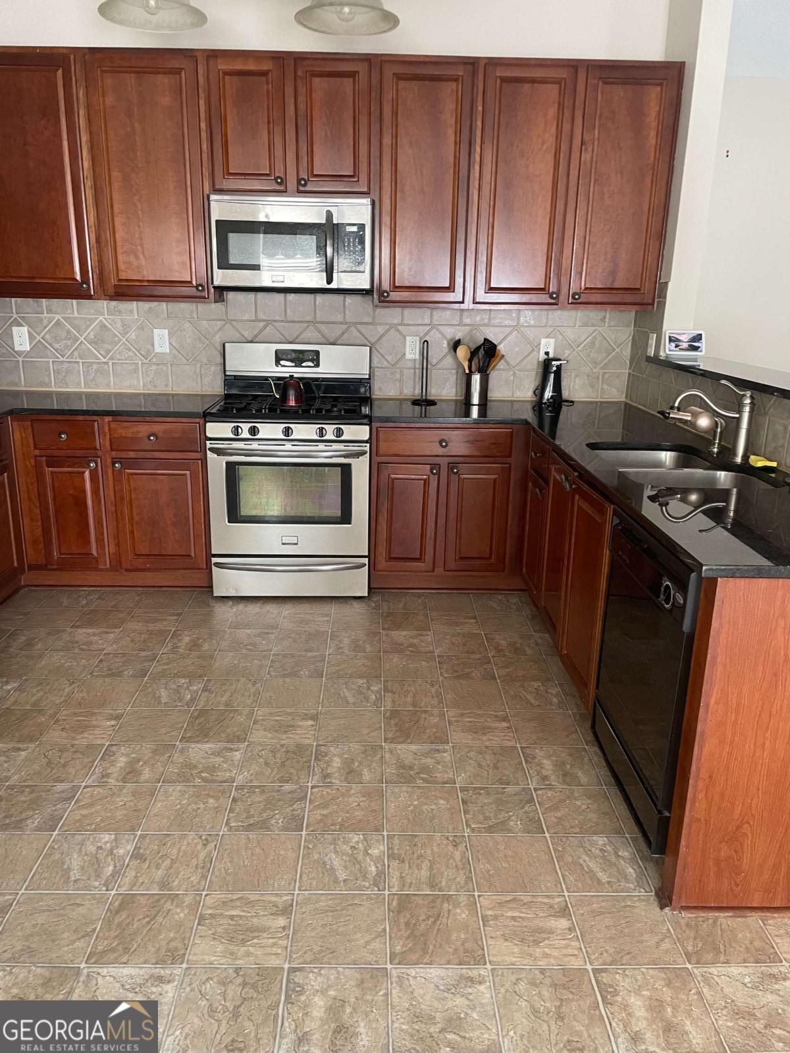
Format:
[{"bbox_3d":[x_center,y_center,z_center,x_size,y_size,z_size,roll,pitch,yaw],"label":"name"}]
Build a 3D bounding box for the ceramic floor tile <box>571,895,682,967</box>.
[{"bbox_3d":[0.559,0.988,1.938,0.222,0.010,0.222,1,17,-2],"label":"ceramic floor tile"}]

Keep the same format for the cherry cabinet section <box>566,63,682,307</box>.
[{"bbox_3d":[1.067,-1.610,3.842,0.427,1.059,0.336,1,17,0],"label":"cherry cabinet section"}]

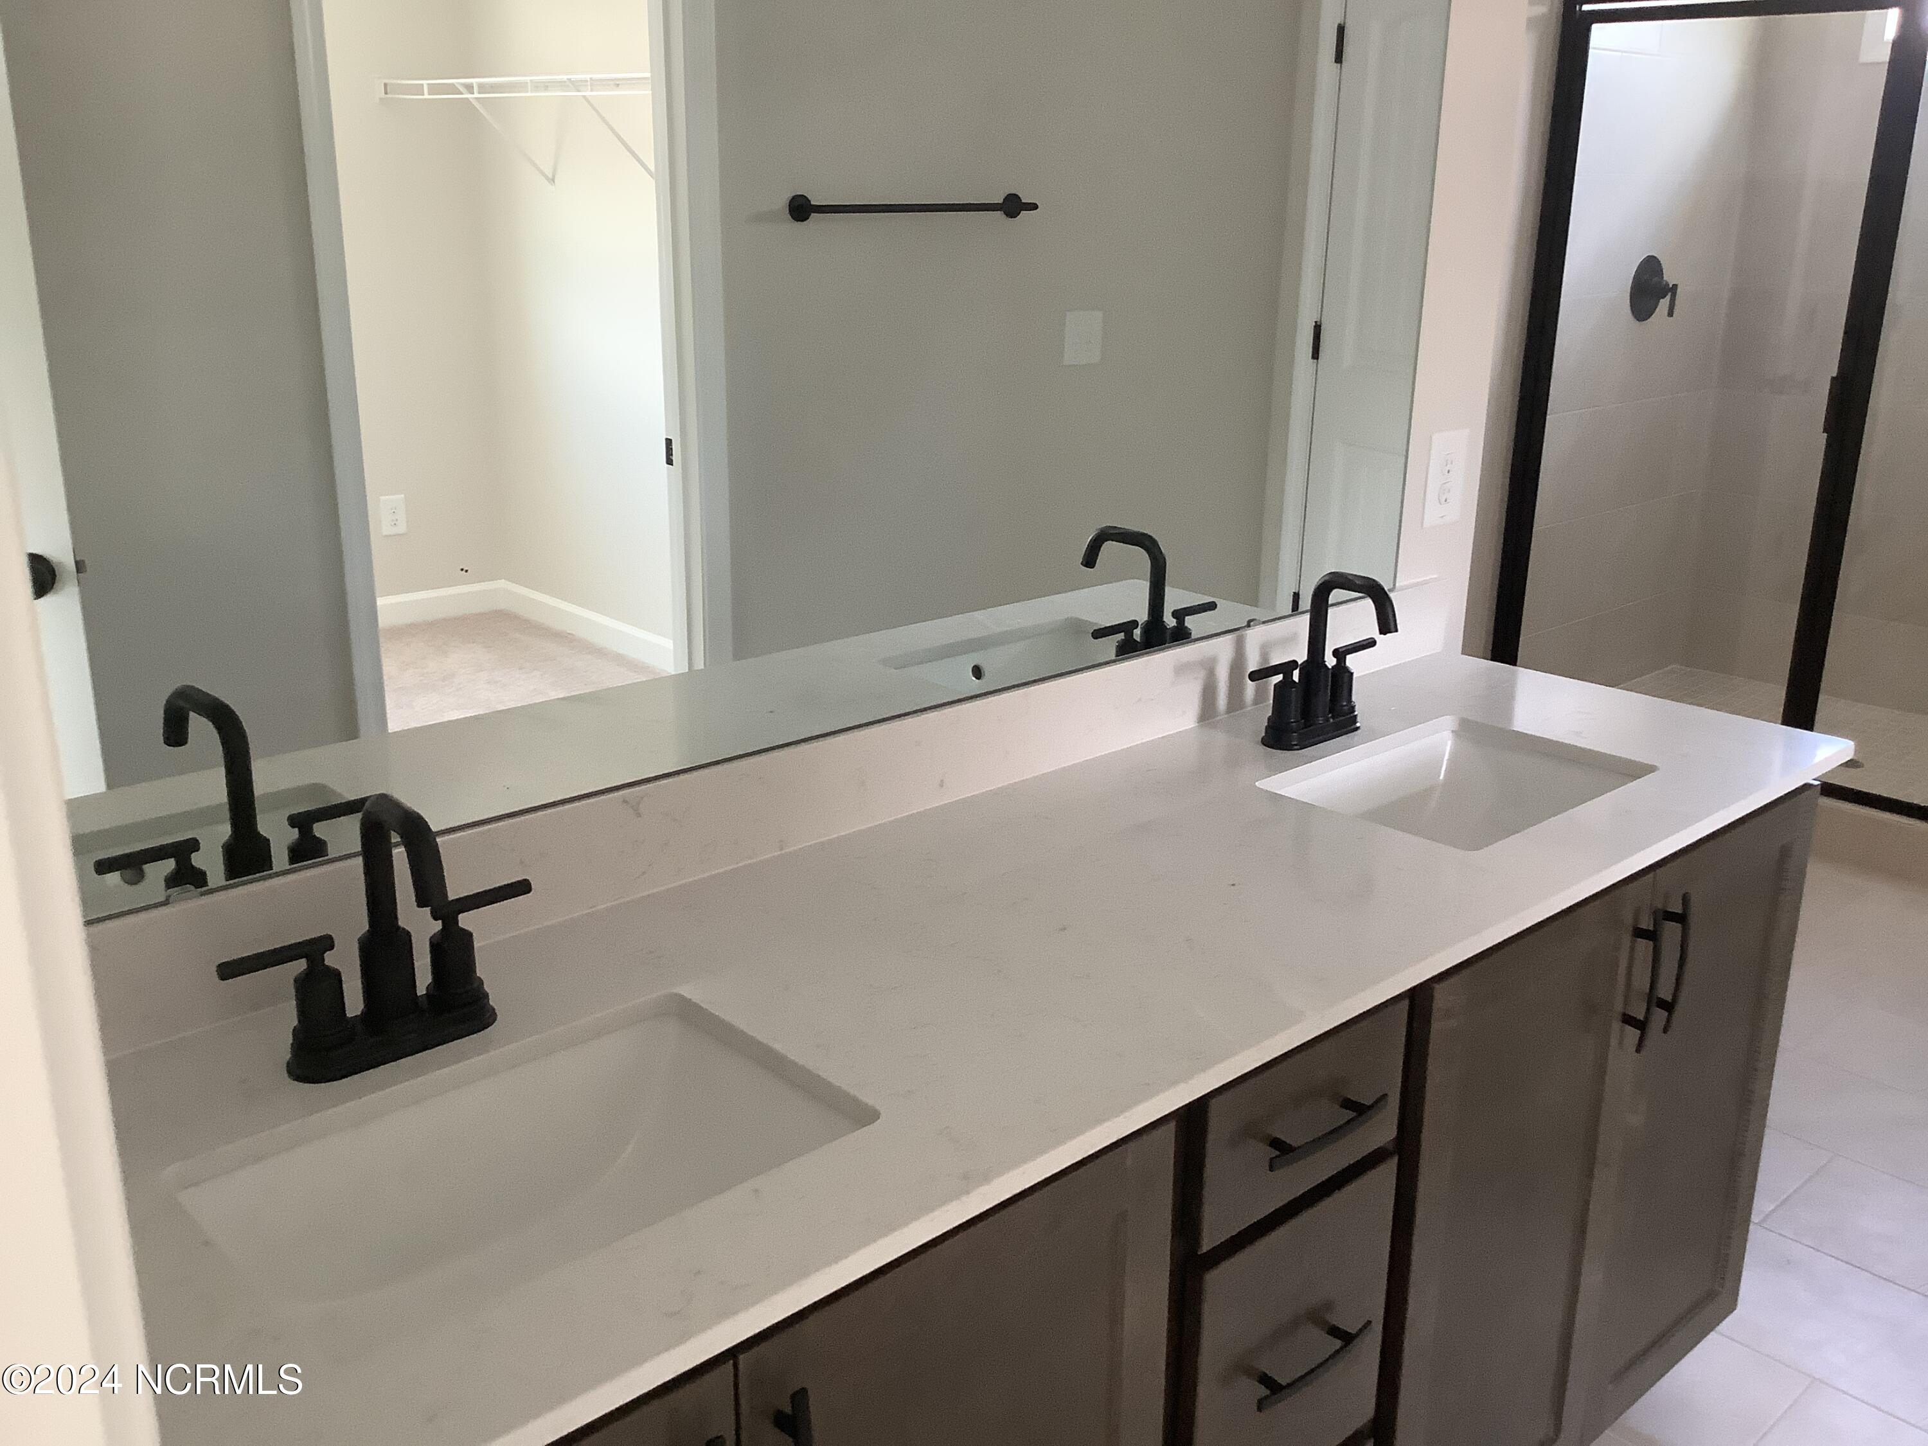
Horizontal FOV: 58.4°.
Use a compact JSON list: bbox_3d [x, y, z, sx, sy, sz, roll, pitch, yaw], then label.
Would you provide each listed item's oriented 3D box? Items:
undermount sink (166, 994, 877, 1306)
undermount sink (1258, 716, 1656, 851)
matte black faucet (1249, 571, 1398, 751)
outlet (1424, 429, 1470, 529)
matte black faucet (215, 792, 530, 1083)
[{"bbox_3d":[-0.284,0.350,1.153,0.410,0.160,0.272,-15,23,-41],"label":"undermount sink"},{"bbox_3d":[0.536,0.134,1.893,0.400,0.160,0.277,-15,23,-41],"label":"undermount sink"},{"bbox_3d":[0.437,-0.073,1.958,0.244,0.193,0.148,-15,23,-41],"label":"matte black faucet"},{"bbox_3d":[0.649,-0.329,2.323,0.086,0.122,0.009,-15,23,-41],"label":"outlet"},{"bbox_3d":[-0.389,0.146,1.210,0.236,0.195,0.148,-15,23,-41],"label":"matte black faucet"}]

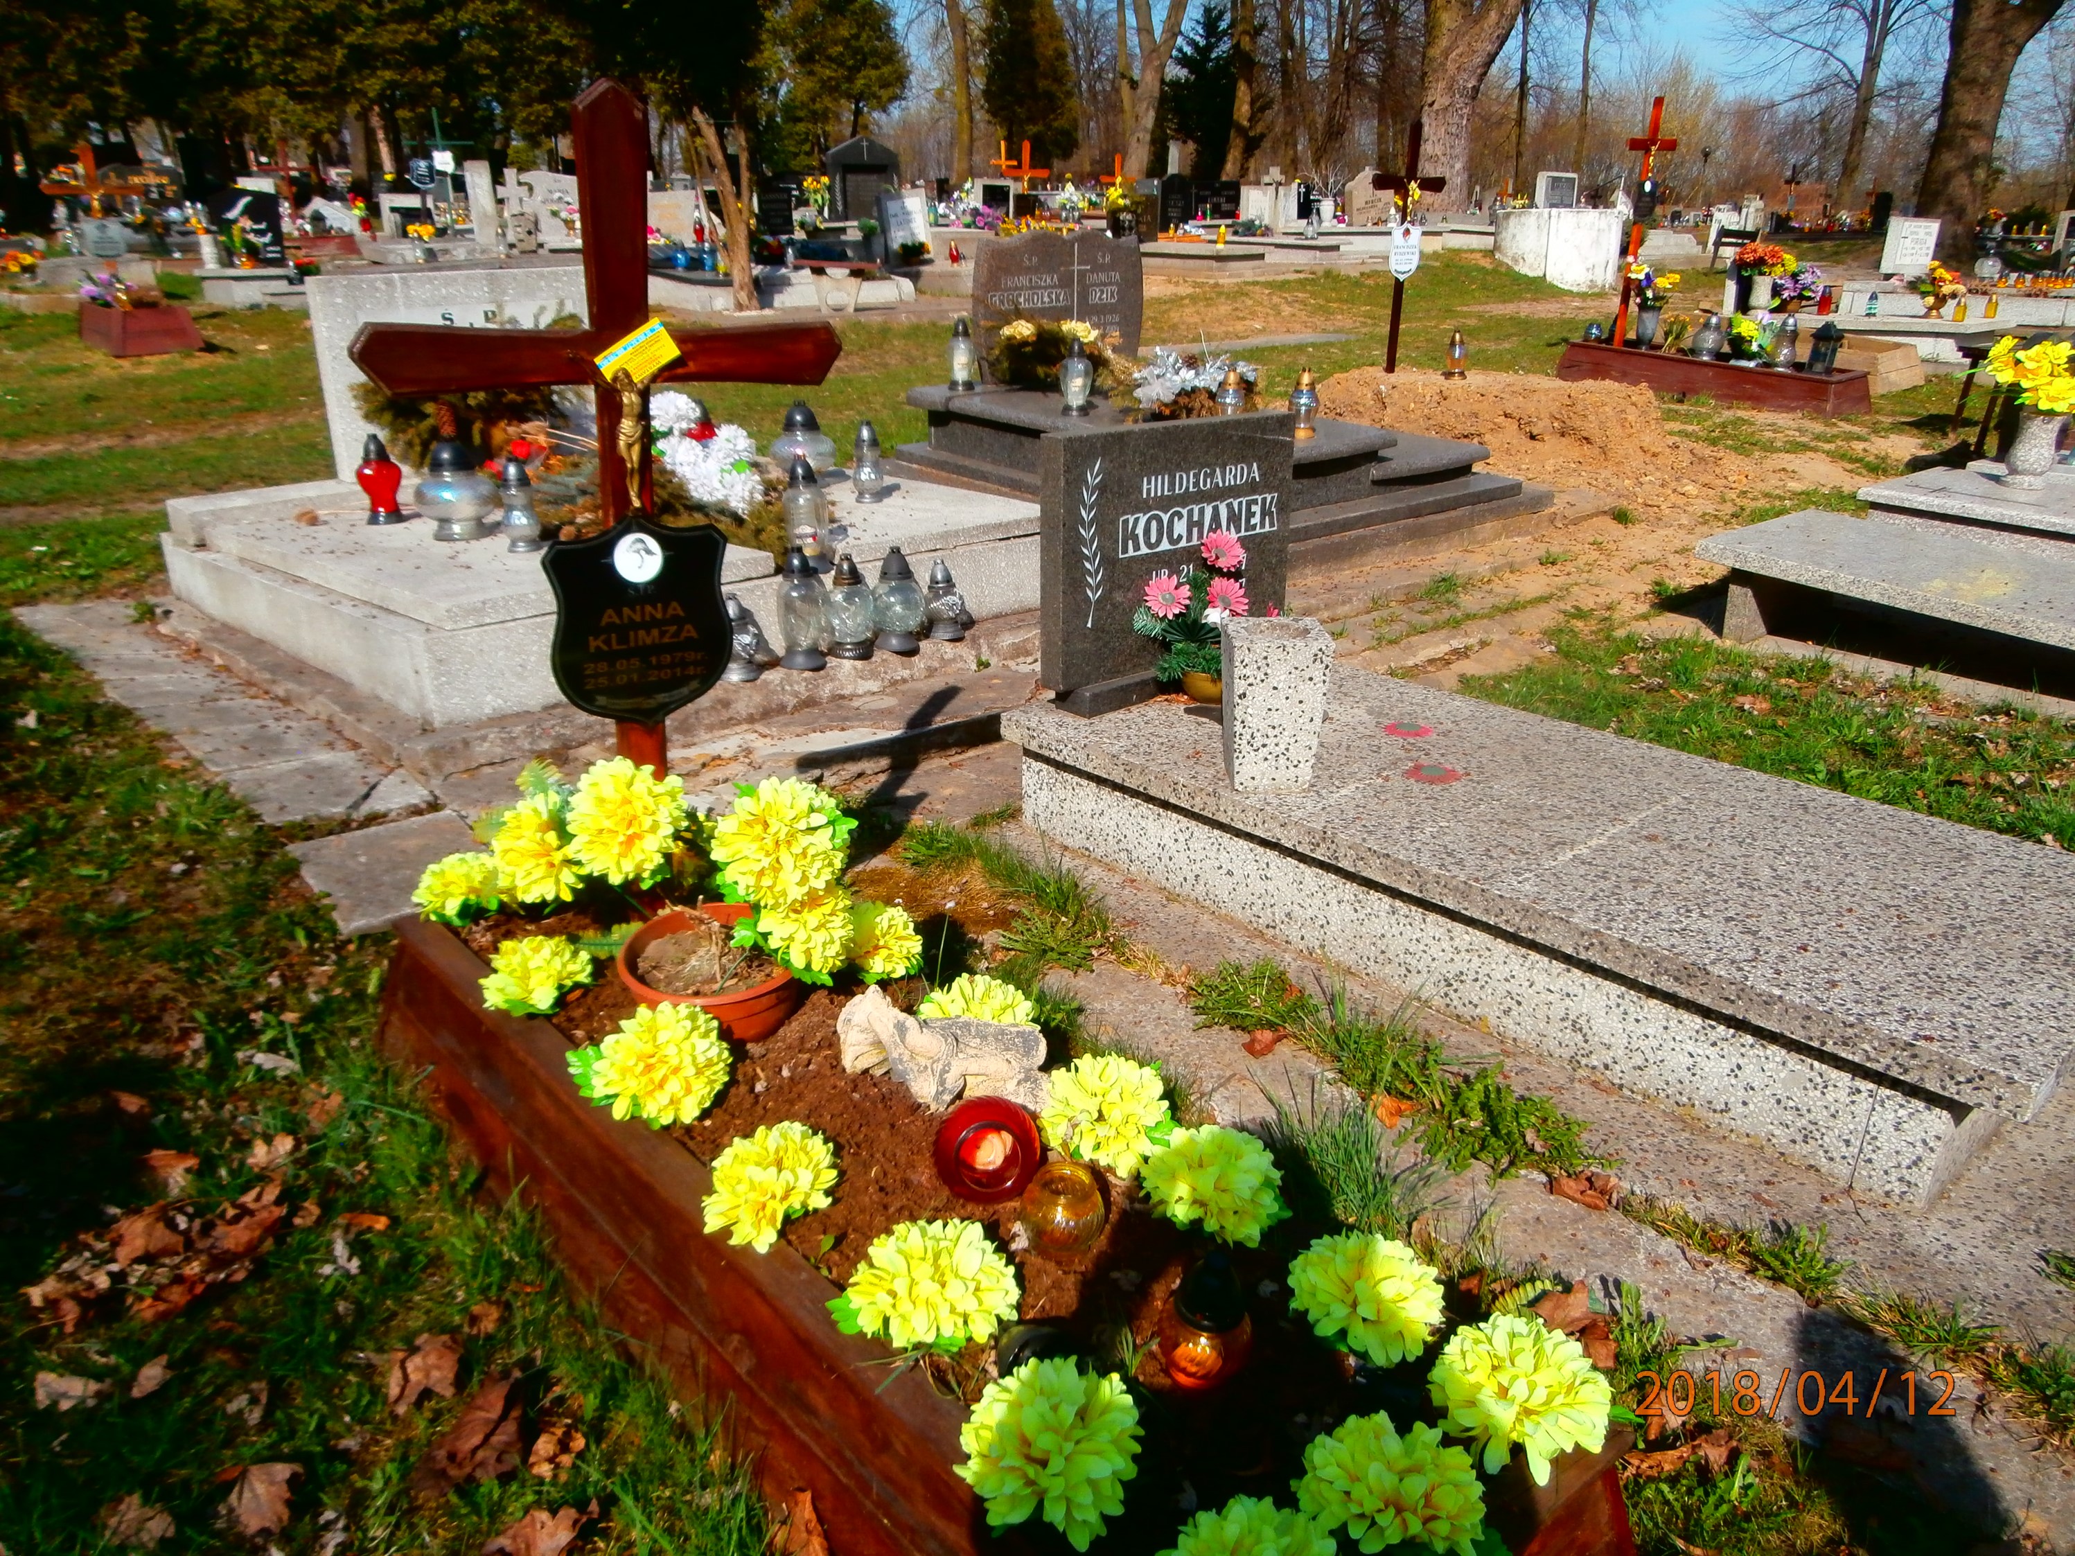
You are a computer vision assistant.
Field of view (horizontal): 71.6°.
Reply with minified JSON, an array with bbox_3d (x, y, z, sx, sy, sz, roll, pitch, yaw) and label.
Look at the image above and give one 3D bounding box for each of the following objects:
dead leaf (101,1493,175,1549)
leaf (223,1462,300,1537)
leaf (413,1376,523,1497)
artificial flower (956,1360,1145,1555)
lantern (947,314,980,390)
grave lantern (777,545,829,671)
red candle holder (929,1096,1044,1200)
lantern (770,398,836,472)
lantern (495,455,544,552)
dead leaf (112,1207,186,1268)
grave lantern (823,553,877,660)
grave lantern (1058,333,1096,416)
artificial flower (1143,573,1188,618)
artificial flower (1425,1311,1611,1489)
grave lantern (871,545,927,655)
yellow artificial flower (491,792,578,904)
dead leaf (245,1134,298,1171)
[{"bbox_3d":[-0.844,0.697,1.350,0.075,0.030,0.070,0,21,0],"label":"dead leaf"},{"bbox_3d":[-0.771,0.718,1.430,0.072,0.027,0.076,-14,25,-33],"label":"leaf"},{"bbox_3d":[-0.569,0.656,1.436,0.085,0.045,0.130,5,21,14],"label":"leaf"},{"bbox_3d":[0.011,0.527,1.120,0.145,0.125,0.140,0,21,1],"label":"artificial flower"},{"bbox_3d":[-0.336,-1.875,6.350,0.122,0.305,0.122,-1,21,-3],"label":"lantern"},{"bbox_3d":[-0.570,-0.416,3.500,0.128,0.300,0.128,0,21,0],"label":"grave lantern"},{"bbox_3d":[-0.058,0.421,1.630,0.118,0.118,0.110,0,-8,-2],"label":"red candle holder"},{"bbox_3d":[-0.926,-1.305,5.593,0.245,0.300,0.245,0,20,0],"label":"lantern"},{"bbox_3d":[-1.399,-0.741,3.880,0.112,0.250,0.112,-7,22,-19],"label":"lantern"},{"bbox_3d":[-1.071,0.554,1.735,0.085,0.050,0.090,-13,24,-31],"label":"dead leaf"},{"bbox_3d":[-0.508,-0.469,3.909,0.129,0.277,0.129,0,21,0],"label":"grave lantern"},{"bbox_3d":[0.176,-1.798,6.411,0.148,0.335,0.148,0,21,0],"label":"grave lantern"},{"bbox_3d":[0.274,-0.390,3.080,0.101,0.099,0.035,-1,14,-4],"label":"artificial flower"},{"bbox_3d":[0.402,0.516,1.200,0.140,0.095,0.140,0,21,0],"label":"artificial flower"},{"bbox_3d":[-0.385,-0.495,3.971,0.149,0.283,0.149,0,21,0],"label":"grave lantern"},{"bbox_3d":[-0.705,0.100,2.040,0.140,0.150,0.125,-8,22,-19],"label":"yellow artificial flower"},{"bbox_3d":[-1.035,0.506,1.942,0.065,0.030,0.065,0,21,0],"label":"dead leaf"}]

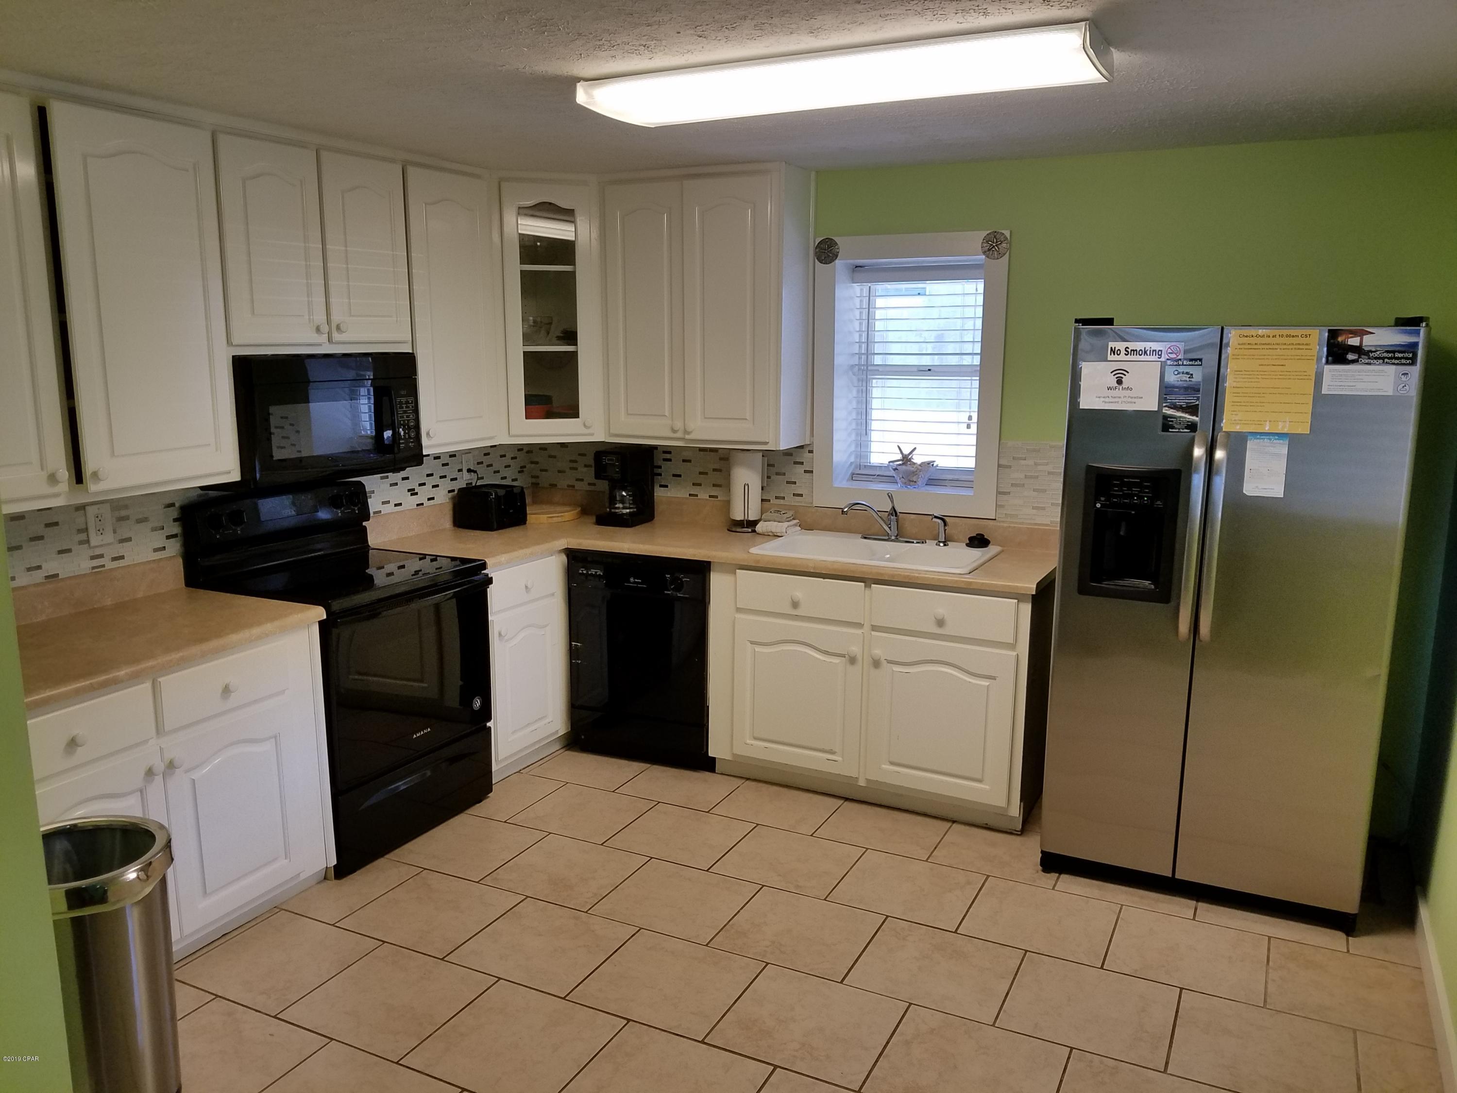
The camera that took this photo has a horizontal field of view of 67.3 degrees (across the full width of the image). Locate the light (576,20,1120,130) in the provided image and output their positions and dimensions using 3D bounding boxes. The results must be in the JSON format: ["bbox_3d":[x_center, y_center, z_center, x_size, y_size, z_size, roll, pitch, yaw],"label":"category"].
[{"bbox_3d":[0.232,-1.092,2.594,1.230,0.077,0.260,5,12,26],"label":"light"}]

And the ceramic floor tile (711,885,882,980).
[{"bbox_3d":[0.212,1.150,3.261,0.406,0.010,0.402,5,12,26],"label":"ceramic floor tile"}]

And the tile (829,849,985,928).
[{"bbox_3d":[0.571,1.085,3.466,0.404,0.010,0.386,5,12,26],"label":"tile"}]

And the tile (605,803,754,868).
[{"bbox_3d":[-0.163,1.013,3.821,0.405,0.012,0.395,5,12,26],"label":"tile"}]

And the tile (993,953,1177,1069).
[{"bbox_3d":[0.945,1.207,2.861,0.405,0.010,0.391,6,12,26],"label":"tile"}]

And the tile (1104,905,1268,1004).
[{"bbox_3d":[1.299,1.153,3.097,0.405,0.012,0.395,5,12,26],"label":"tile"}]

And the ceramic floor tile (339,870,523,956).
[{"bbox_3d":[-0.908,1.126,3.369,0.406,0.010,0.402,5,12,26],"label":"ceramic floor tile"}]

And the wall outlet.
[{"bbox_3d":[-1.938,-0.062,3.362,0.010,0.126,0.080,5,12,26],"label":"wall outlet"}]

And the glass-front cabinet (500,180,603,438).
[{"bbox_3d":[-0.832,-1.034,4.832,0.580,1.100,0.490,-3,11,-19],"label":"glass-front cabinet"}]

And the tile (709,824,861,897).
[{"bbox_3d":[0.203,1.048,3.640,0.405,0.012,0.395,5,12,26],"label":"tile"}]

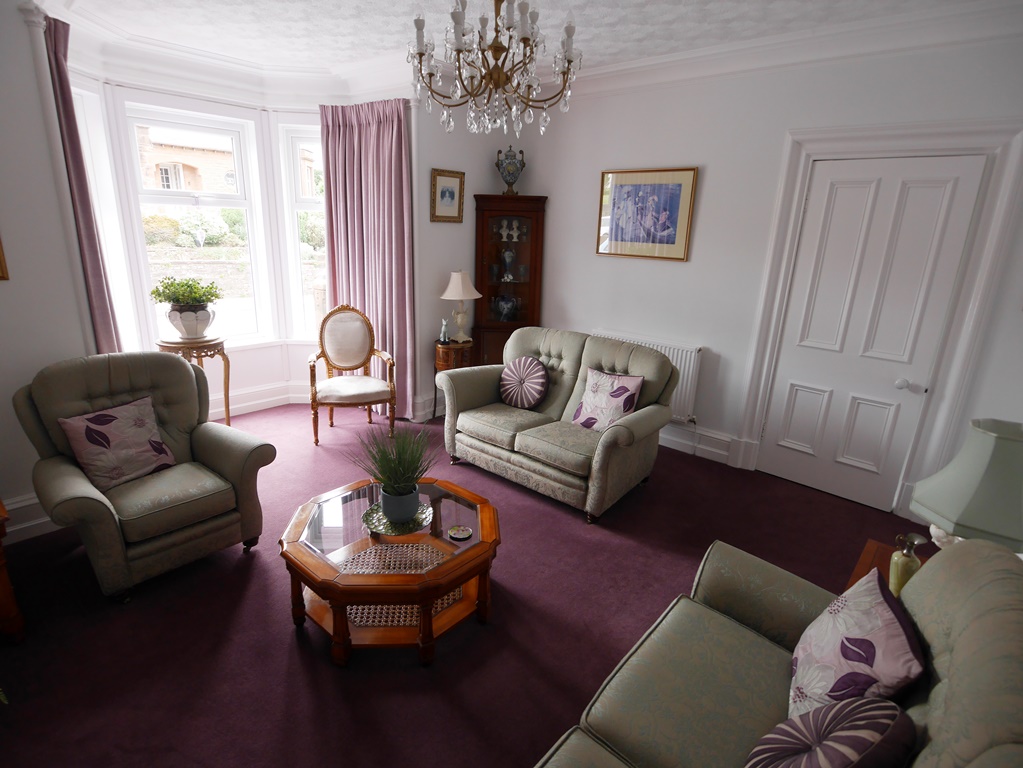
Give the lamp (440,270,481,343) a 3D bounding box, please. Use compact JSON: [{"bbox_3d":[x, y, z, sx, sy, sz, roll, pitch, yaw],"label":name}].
[{"bbox_3d":[-0.421,-0.630,4.394,0.341,0.579,0.341,-3,17,-18],"label":"lamp"}]

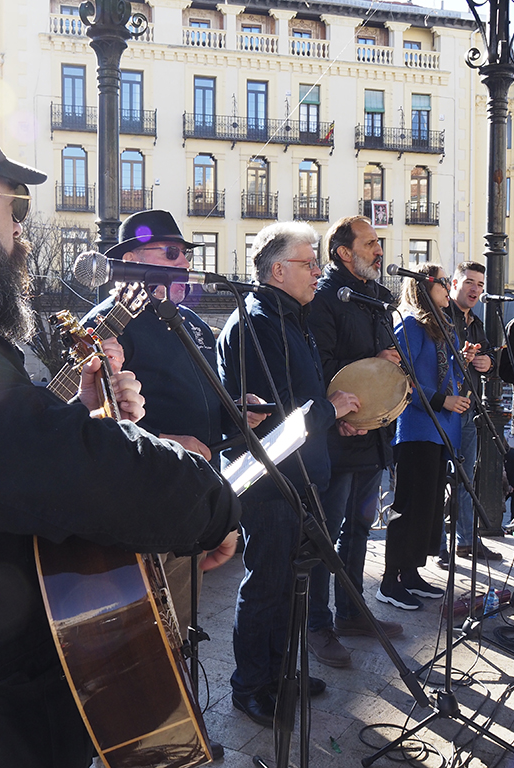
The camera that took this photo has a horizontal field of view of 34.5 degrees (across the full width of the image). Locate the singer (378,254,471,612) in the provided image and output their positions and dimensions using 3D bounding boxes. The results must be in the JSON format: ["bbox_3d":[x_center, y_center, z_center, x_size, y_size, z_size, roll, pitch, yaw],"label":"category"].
[{"bbox_3d":[0.830,0.234,4.145,0.440,1.675,0.470,2,3,30],"label":"singer"}]

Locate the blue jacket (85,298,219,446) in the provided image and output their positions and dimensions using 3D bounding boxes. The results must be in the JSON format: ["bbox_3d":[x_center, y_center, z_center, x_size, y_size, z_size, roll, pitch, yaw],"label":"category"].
[{"bbox_3d":[-0.318,0.044,2.520,0.360,0.660,0.520,2,3,30],"label":"blue jacket"}]

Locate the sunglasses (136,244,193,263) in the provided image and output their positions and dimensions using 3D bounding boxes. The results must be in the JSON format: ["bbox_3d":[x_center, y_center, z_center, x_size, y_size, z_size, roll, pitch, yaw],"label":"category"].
[{"bbox_3d":[-0.281,-0.373,2.400,0.143,0.046,0.145,1,3,30],"label":"sunglasses"}]

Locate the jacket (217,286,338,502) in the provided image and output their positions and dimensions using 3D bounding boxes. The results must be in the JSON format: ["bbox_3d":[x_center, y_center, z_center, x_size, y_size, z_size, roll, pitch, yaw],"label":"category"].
[{"bbox_3d":[0.072,0.033,2.880,0.420,0.770,0.520,1,3,25],"label":"jacket"}]

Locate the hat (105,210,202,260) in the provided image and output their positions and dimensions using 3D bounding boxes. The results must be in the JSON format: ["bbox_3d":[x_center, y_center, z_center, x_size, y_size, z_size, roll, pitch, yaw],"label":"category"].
[{"bbox_3d":[-0.312,-0.451,2.500,0.300,0.135,0.270,1,3,27],"label":"hat"}]

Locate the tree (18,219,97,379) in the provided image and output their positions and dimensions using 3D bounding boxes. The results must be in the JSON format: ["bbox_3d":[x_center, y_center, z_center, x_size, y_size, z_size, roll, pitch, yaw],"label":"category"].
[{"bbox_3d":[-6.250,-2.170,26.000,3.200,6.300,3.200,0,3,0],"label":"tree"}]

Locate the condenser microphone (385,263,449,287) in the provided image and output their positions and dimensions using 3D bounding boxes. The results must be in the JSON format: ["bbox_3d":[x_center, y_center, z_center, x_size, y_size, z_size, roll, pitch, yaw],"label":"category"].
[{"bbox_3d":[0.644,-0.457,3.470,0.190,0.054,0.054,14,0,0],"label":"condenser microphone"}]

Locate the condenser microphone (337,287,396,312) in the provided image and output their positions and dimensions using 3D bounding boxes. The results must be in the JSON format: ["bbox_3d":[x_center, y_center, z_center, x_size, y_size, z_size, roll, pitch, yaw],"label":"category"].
[{"bbox_3d":[0.366,-0.284,2.780,0.195,0.052,0.052,15,3,0],"label":"condenser microphone"}]

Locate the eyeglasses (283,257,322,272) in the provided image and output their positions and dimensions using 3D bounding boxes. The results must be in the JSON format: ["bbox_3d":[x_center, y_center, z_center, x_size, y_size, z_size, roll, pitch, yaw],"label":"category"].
[{"bbox_3d":[0.150,-0.412,2.880,0.140,0.045,0.140,1,3,25],"label":"eyeglasses"}]

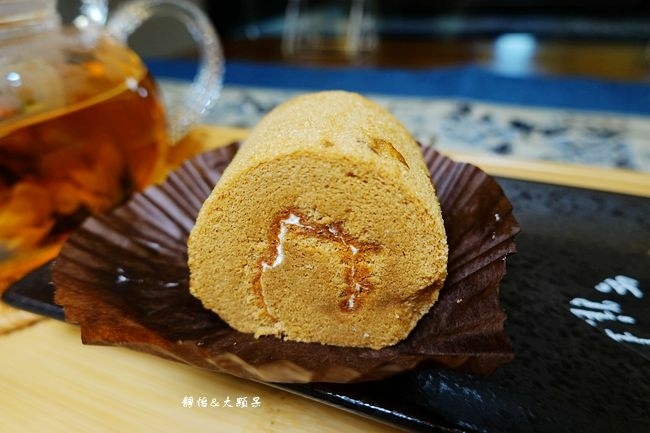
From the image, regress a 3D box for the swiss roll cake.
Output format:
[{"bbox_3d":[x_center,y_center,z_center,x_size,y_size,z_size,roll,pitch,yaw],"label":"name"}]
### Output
[{"bbox_3d":[-0.001,-0.004,0.135,0.065,0.057,0.064,2,28,3],"label":"swiss roll cake"}]

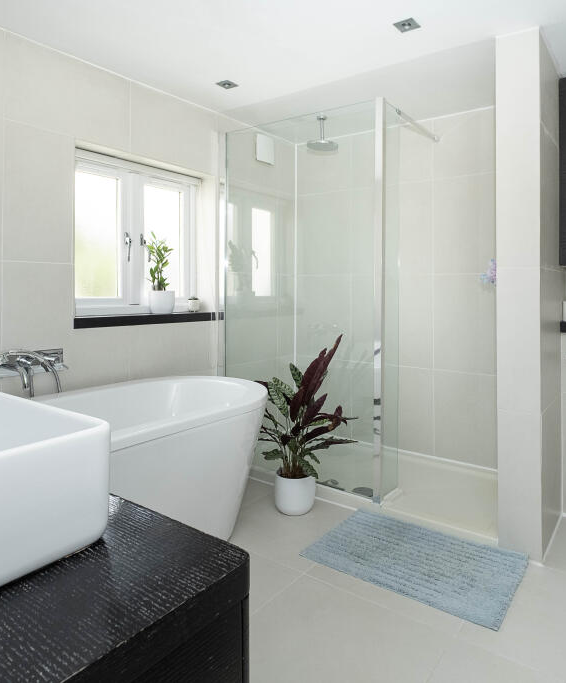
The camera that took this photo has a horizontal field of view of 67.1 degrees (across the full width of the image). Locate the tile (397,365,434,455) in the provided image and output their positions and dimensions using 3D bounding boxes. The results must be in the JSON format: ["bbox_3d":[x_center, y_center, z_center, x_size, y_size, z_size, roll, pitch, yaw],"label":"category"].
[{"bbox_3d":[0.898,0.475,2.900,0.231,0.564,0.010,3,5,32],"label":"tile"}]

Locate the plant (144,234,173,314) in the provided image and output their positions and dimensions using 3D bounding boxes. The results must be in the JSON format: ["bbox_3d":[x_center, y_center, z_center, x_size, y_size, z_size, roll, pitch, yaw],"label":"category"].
[{"bbox_3d":[-0.745,-0.395,2.528,0.143,0.457,0.136,4,6,41],"label":"plant"}]

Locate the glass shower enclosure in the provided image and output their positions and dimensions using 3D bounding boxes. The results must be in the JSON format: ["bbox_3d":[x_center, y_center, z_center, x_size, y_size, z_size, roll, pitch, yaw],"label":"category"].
[{"bbox_3d":[0.134,-0.225,2.609,1.107,2.088,0.231,3,5,32],"label":"glass shower enclosure"}]

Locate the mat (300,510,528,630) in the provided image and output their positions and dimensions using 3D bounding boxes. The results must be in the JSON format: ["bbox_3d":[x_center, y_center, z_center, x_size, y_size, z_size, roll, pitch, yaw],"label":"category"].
[{"bbox_3d":[0.564,0.913,1.845,0.773,0.017,0.519,3,5,36],"label":"mat"}]

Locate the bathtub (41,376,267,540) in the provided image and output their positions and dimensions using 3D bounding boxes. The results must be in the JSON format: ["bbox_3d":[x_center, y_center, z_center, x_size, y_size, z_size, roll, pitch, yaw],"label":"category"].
[{"bbox_3d":[-0.765,0.605,1.788,0.797,0.621,1.635,4,6,41],"label":"bathtub"}]

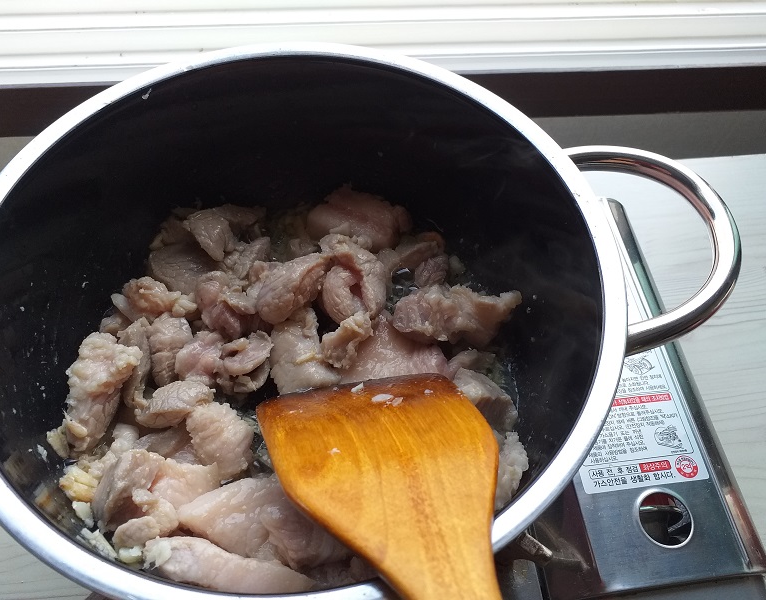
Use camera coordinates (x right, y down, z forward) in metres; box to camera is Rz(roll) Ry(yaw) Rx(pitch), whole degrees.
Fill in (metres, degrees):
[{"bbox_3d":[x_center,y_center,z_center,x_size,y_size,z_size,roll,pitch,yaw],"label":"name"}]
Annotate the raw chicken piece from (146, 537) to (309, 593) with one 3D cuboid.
[{"bbox_3d":[-0.068,0.120,0.264,0.076,0.025,0.025,13,60,5],"label":"raw chicken piece"}]

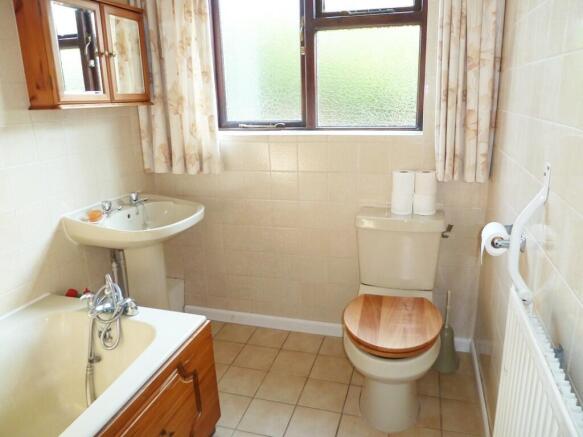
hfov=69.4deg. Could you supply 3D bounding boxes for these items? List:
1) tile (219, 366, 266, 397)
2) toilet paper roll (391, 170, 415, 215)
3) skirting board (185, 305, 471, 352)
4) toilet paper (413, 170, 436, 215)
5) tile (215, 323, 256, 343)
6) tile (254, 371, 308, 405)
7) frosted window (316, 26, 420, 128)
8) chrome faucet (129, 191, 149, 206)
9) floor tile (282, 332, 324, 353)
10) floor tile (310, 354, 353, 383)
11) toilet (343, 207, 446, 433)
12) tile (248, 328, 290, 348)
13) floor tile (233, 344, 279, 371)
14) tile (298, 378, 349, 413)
[{"bbox_3d":[-0.237,0.781,2.020,0.197,0.010,0.197,3,17,16],"label":"tile"},{"bbox_3d":[0.527,-0.125,1.972,0.104,0.197,0.104,3,17,16],"label":"toilet paper roll"},{"bbox_3d":[0.138,0.611,2.364,1.630,0.080,0.017,3,17,16],"label":"skirting board"},{"bbox_3d":[0.611,-0.121,1.920,0.102,0.204,0.102,3,17,16],"label":"toilet paper"},{"bbox_3d":[-0.320,0.661,2.418,0.200,0.010,0.188,3,17,16],"label":"tile"},{"bbox_3d":[-0.045,0.791,1.963,0.197,0.010,0.197,3,17,16],"label":"tile"},{"bbox_3d":[0.365,-0.677,2.063,0.497,0.464,0.040,3,17,16],"label":"frosted window"},{"bbox_3d":[-0.780,-0.104,2.159,0.095,0.070,0.046,3,17,16],"label":"chrome faucet"},{"bbox_3d":[0.068,0.683,2.328,0.197,0.010,0.190,3,17,16],"label":"floor tile"},{"bbox_3d":[0.202,0.740,2.076,0.200,0.010,0.199,3,17,16],"label":"floor tile"},{"bbox_3d":[0.449,0.413,1.829,0.395,0.760,0.715,3,17,16],"label":"toilet"},{"bbox_3d":[-0.128,0.669,2.363,0.200,0.010,0.188,3,17,16],"label":"tile"},{"bbox_3d":[-0.179,0.727,2.204,0.197,0.010,0.197,3,17,16],"label":"floor tile"},{"bbox_3d":[0.146,0.800,1.907,0.197,0.010,0.197,3,17,16],"label":"tile"}]

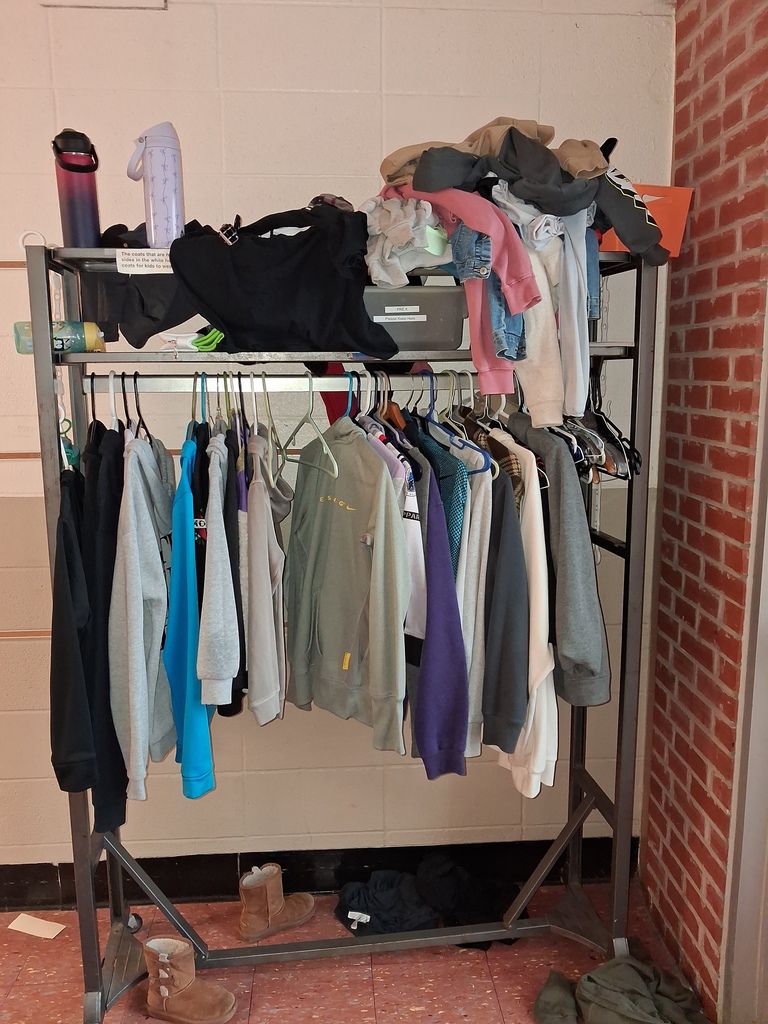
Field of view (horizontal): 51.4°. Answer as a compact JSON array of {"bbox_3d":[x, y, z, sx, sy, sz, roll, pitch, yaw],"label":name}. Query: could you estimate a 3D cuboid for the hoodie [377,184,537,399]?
[{"bbox_3d":[0.149,-0.494,1.816,0.360,0.450,0.290,-1,9,-8],"label":"hoodie"}]

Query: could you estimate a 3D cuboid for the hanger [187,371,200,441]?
[{"bbox_3d":[-0.434,-0.211,1.831,0.015,0.220,0.410,-1,9,-4],"label":"hanger"}]

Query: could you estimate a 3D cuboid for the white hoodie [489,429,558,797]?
[{"bbox_3d":[0.273,0.227,1.994,0.160,0.870,0.440,-5,10,-27],"label":"white hoodie"}]

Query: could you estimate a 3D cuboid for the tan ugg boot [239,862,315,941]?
[{"bbox_3d":[-0.294,1.074,2.249,0.240,0.160,0.100,-6,11,-33],"label":"tan ugg boot"}]

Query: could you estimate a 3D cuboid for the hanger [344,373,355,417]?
[{"bbox_3d":[-0.091,-0.219,1.873,0.015,0.220,0.410,-5,10,-26],"label":"hanger"}]

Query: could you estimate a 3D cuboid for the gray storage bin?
[{"bbox_3d":[0.020,-0.444,1.892,0.320,0.137,0.320,-1,9,-5],"label":"gray storage bin"}]

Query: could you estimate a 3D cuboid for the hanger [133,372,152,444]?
[{"bbox_3d":[-0.548,-0.208,1.816,0.015,0.220,0.410,-1,9,-7],"label":"hanger"}]

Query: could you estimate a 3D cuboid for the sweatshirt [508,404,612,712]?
[{"bbox_3d":[0.379,0.085,1.958,0.150,0.660,0.440,-3,9,-15],"label":"sweatshirt"}]

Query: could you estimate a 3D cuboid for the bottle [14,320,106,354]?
[{"bbox_3d":[-0.708,-0.382,1.749,0.185,0.069,0.069,-4,48,-21],"label":"bottle"}]

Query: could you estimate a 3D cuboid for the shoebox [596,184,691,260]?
[{"bbox_3d":[0.546,-0.658,1.848,0.270,0.150,0.180,-1,9,-7],"label":"shoebox"}]

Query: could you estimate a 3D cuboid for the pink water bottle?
[{"bbox_3d":[-0.639,-0.670,1.666,0.083,0.240,0.085,-4,9,-14],"label":"pink water bottle"}]

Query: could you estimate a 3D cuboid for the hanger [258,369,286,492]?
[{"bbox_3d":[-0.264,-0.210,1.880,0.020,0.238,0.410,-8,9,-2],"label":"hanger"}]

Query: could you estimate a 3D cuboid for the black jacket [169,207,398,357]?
[{"bbox_3d":[-0.215,-0.498,1.761,0.482,0.311,0.240,-2,9,-9],"label":"black jacket"}]

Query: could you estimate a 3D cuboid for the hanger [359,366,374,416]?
[{"bbox_3d":[-0.045,-0.215,1.901,0.020,0.235,0.410,-5,10,-27],"label":"hanger"}]

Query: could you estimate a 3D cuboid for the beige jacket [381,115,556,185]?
[{"bbox_3d":[0.194,-0.819,1.823,0.421,0.168,0.270,-2,9,-9],"label":"beige jacket"}]

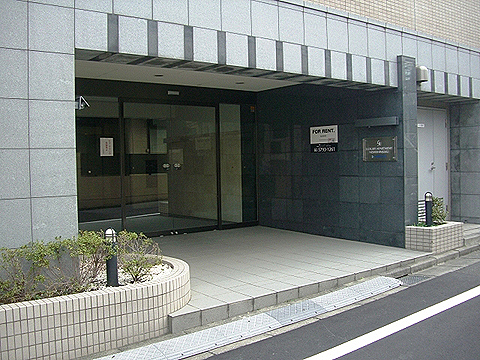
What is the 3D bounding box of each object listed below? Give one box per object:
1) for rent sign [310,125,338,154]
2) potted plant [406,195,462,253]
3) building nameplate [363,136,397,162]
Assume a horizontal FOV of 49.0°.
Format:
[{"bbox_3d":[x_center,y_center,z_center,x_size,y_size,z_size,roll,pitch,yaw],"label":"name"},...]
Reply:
[{"bbox_3d":[1.399,-0.668,8.683,0.030,0.445,0.640,-3,3,-35],"label":"for rent sign"},{"bbox_3d":[2.731,0.625,7.405,0.850,0.700,0.510,-3,3,-39],"label":"potted plant"},{"bbox_3d":[2.059,-0.440,7.737,0.035,0.355,0.630,-3,3,-35],"label":"building nameplate"}]

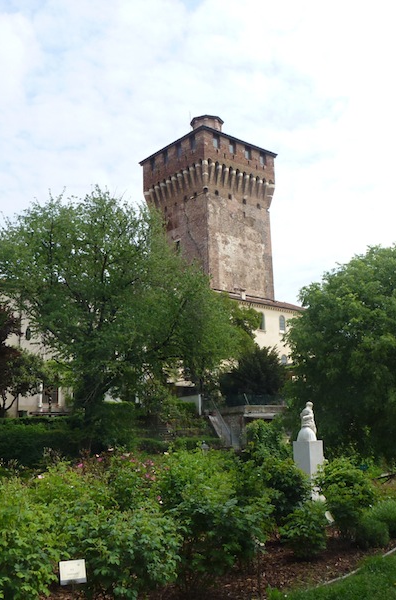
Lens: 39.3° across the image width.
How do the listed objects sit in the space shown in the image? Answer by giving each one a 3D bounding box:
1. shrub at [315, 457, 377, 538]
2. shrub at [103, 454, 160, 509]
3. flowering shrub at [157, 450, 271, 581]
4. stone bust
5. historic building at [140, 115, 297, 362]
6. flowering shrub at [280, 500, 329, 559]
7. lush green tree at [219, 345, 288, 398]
[{"bbox_3d":[2.446,3.259,9.200,1.000,1.300,1.000,-2,-10,0],"label":"shrub"},{"bbox_3d":[-1.079,3.140,9.000,0.950,1.300,0.950,-2,-10,0],"label":"shrub"},{"bbox_3d":[0.154,2.124,5.500,1.100,1.190,1.040,-1,-10,0],"label":"flowering shrub"},{"bbox_3d":[2.279,2.530,11.600,0.400,0.820,0.400,7,-13,-40],"label":"stone bust"},{"bbox_3d":[2.701,-5.754,74.374,14.500,41.000,16.000,7,-13,-40],"label":"historic building"},{"bbox_3d":[1.574,3.378,8.200,0.700,0.800,0.700,-2,-10,0],"label":"flowering shrub"},{"bbox_3d":[3.046,4.093,31.000,3.790,3.220,3.600,-1,-10,0],"label":"lush green tree"}]

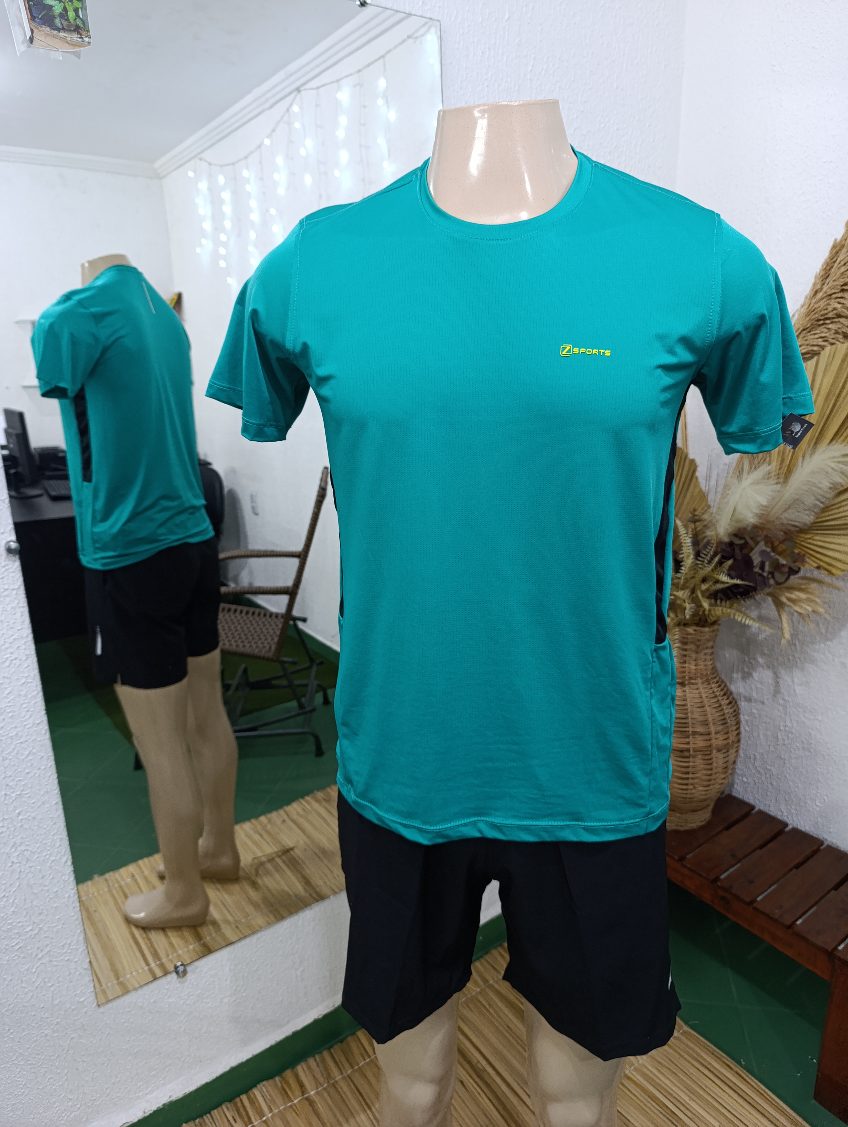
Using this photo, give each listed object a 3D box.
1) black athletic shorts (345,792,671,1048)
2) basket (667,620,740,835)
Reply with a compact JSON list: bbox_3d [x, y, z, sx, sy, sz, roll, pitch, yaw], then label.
[{"bbox_3d":[0.093,0.343,0.865,0.400,0.360,0.260,0,16,7],"label":"black athletic shorts"},{"bbox_3d":[0.620,0.375,1.855,0.300,0.517,0.300,-12,19,-33],"label":"basket"}]

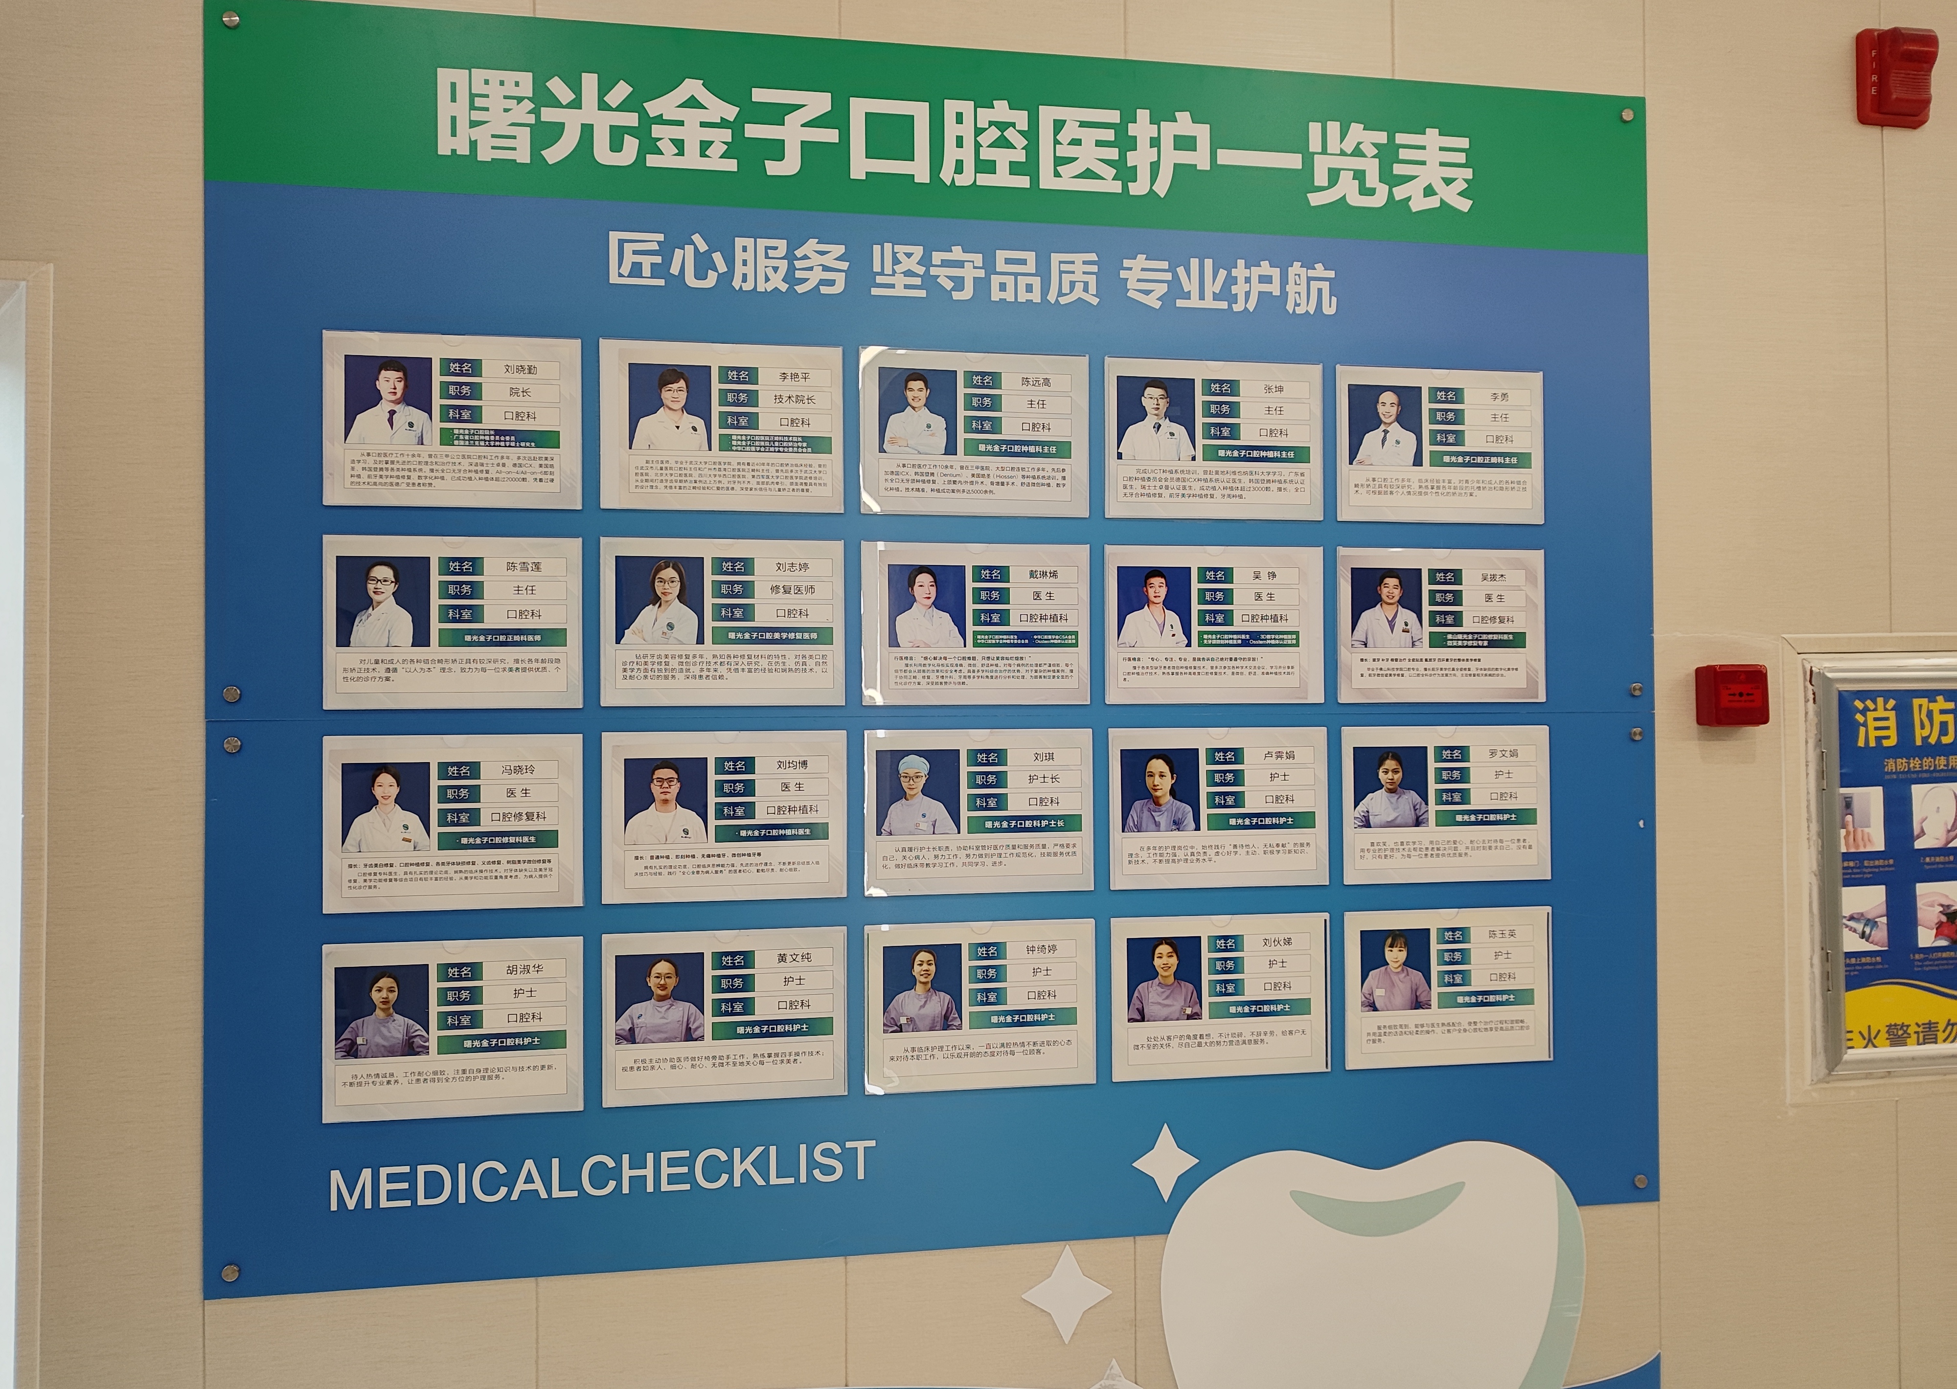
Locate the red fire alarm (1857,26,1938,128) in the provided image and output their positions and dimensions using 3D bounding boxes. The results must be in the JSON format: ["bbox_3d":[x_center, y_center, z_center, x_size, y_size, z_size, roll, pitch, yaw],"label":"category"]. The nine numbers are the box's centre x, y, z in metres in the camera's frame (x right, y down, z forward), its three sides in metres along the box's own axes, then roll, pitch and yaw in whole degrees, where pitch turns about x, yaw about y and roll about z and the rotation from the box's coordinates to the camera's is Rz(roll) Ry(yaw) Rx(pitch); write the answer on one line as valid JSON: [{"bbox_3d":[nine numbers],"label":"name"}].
[{"bbox_3d":[1.369,-0.919,2.011,0.105,0.145,0.053,0,-1,-9],"label":"red fire alarm"}]

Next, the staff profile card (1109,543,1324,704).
[{"bbox_3d":[0.321,-0.094,1.837,0.306,0.215,0.008,0,-1,-9],"label":"staff profile card"}]

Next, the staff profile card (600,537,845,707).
[{"bbox_3d":[-0.324,-0.091,1.735,0.306,0.215,0.008,0,-1,-9],"label":"staff profile card"}]

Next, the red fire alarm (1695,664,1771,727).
[{"bbox_3d":[1.090,0.002,1.961,0.084,0.083,0.040,0,-1,-9],"label":"red fire alarm"}]

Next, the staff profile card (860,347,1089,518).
[{"bbox_3d":[-0.003,-0.344,1.790,0.306,0.215,0.008,0,-1,-9],"label":"staff profile card"}]

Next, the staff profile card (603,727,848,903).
[{"bbox_3d":[-0.325,0.158,1.751,0.310,0.218,0.008,0,-1,-9],"label":"staff profile card"}]

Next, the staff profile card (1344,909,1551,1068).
[{"bbox_3d":[0.653,0.406,1.881,0.306,0.215,0.008,0,-1,-9],"label":"staff profile card"}]

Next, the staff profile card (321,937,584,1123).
[{"bbox_3d":[-0.645,0.413,1.677,0.306,0.215,0.008,0,-1,-9],"label":"staff profile card"}]

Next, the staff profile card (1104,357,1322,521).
[{"bbox_3d":[0.325,-0.348,1.861,0.309,0.217,0.008,0,-1,-9],"label":"staff profile card"}]

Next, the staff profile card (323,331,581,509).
[{"bbox_3d":[-0.658,-0.343,1.706,0.309,0.217,0.008,0,-1,-9],"label":"staff profile card"}]

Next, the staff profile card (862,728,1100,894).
[{"bbox_3d":[0.003,0.156,1.803,0.306,0.217,0.008,0,-1,-9],"label":"staff profile card"}]

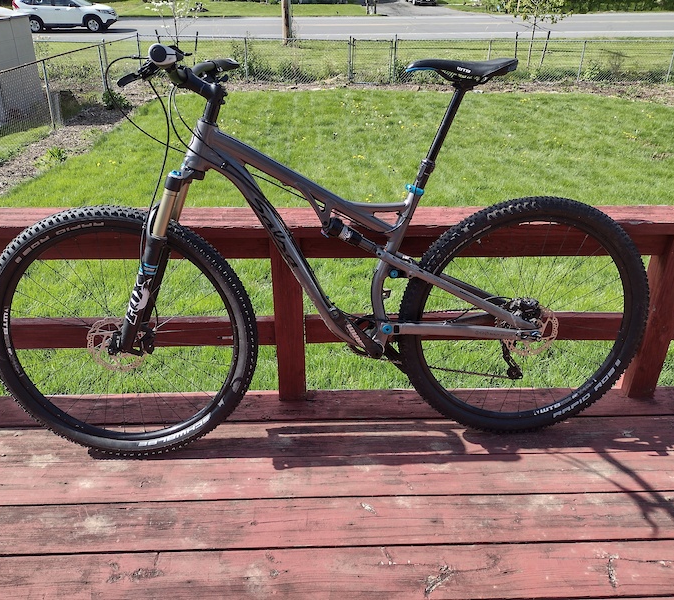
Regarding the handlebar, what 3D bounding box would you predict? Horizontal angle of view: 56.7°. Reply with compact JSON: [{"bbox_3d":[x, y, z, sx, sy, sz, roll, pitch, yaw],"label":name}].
[{"bbox_3d":[-0.345,-0.535,1.490,0.170,0.125,0.720,3,19,3],"label":"handlebar"}]

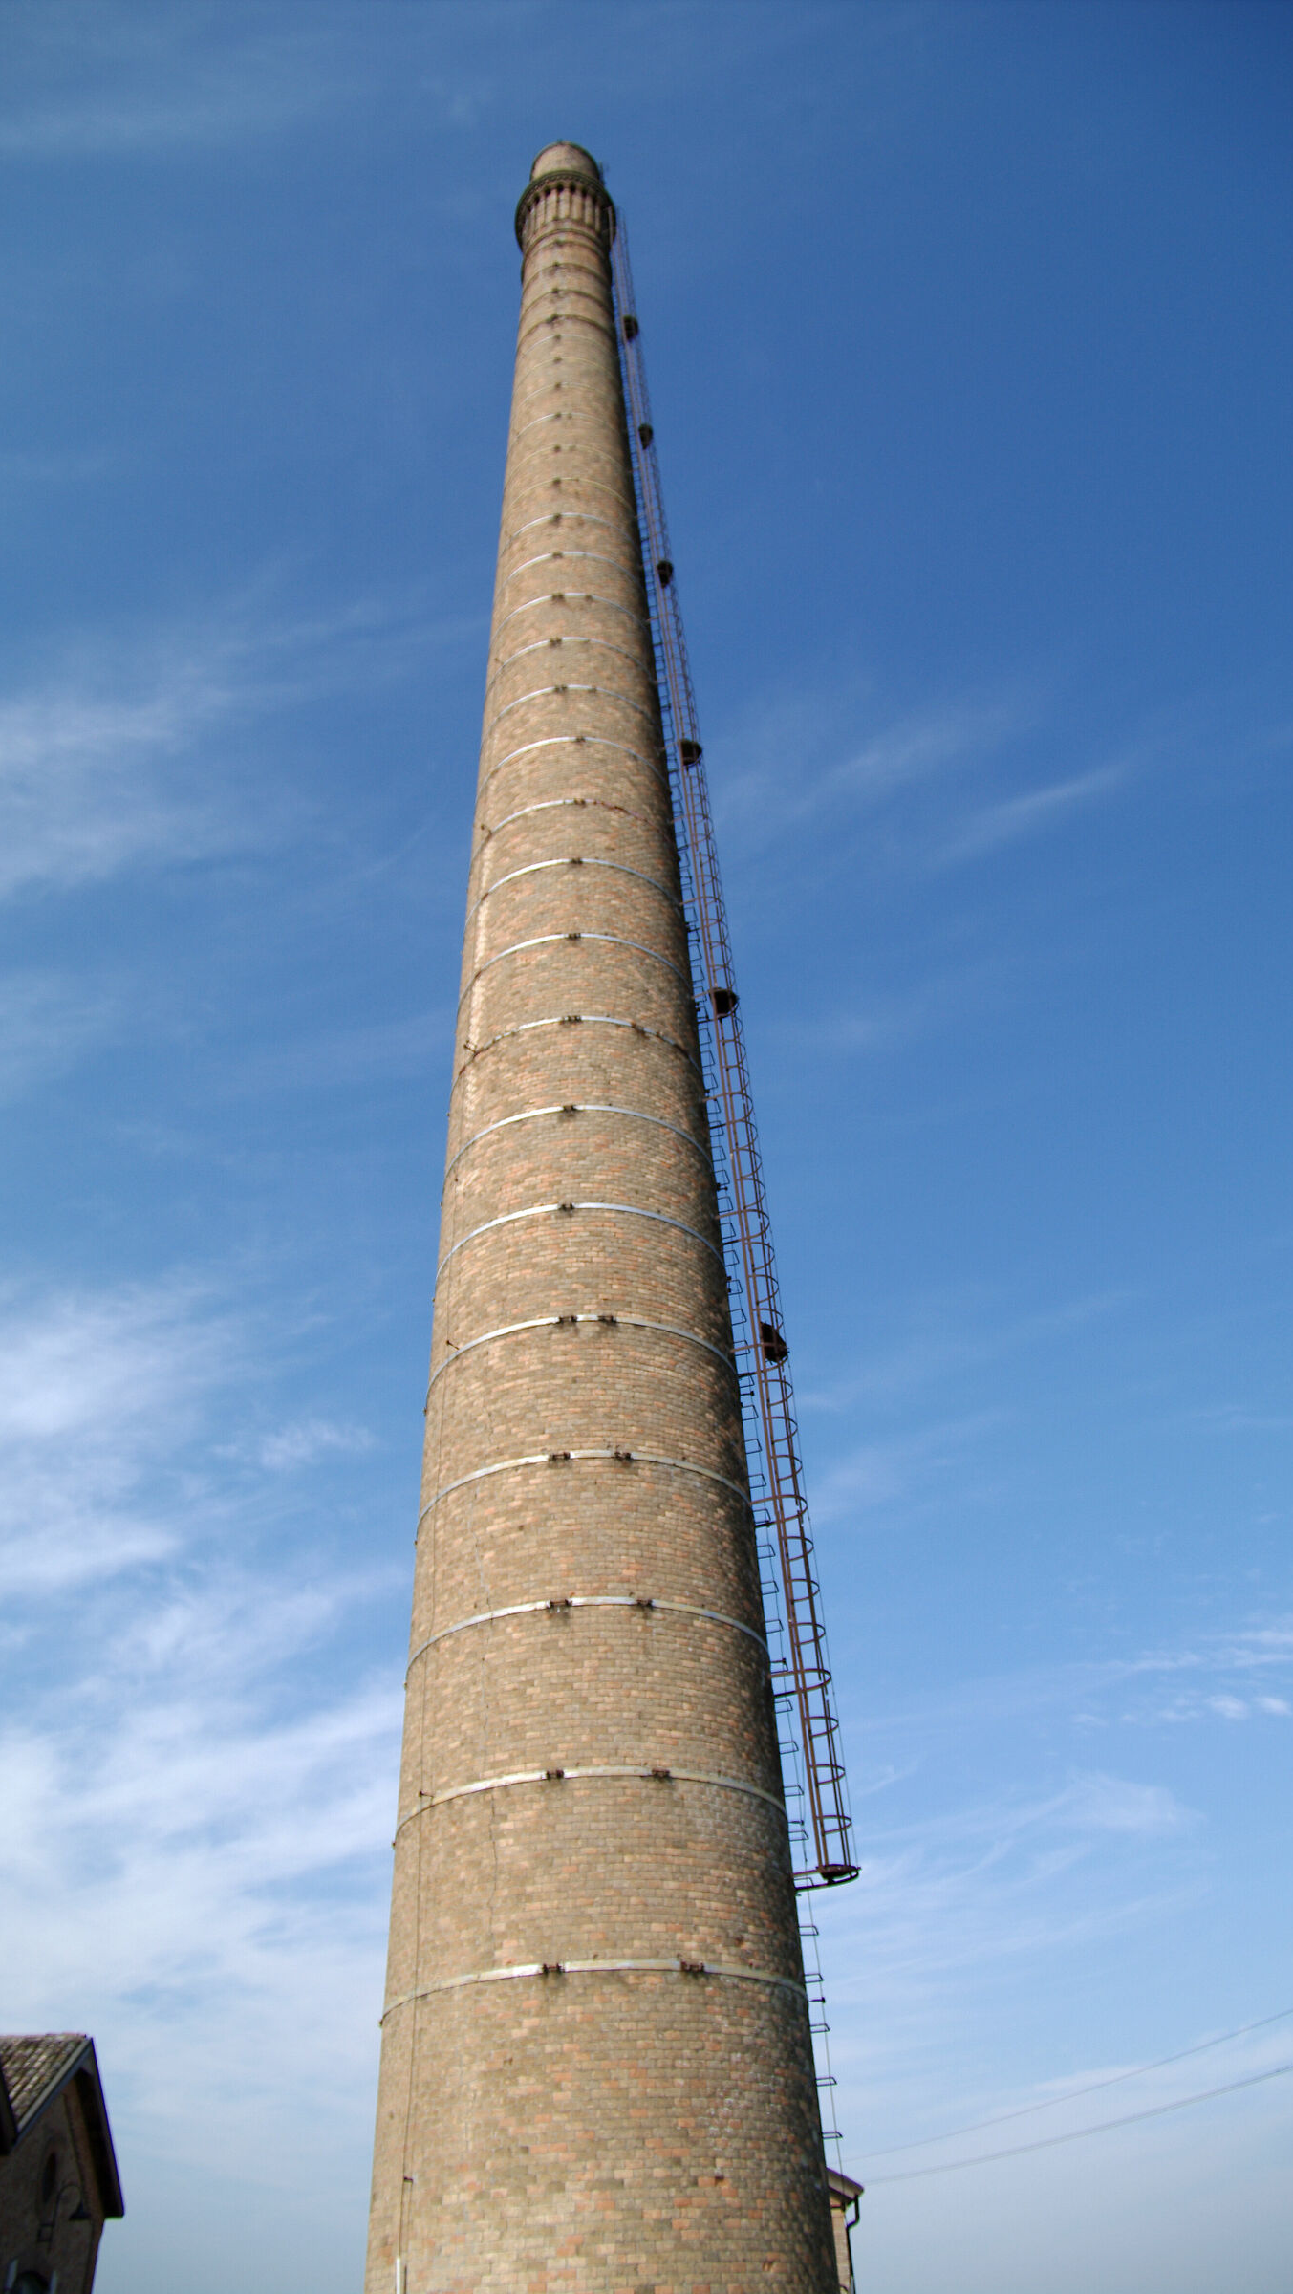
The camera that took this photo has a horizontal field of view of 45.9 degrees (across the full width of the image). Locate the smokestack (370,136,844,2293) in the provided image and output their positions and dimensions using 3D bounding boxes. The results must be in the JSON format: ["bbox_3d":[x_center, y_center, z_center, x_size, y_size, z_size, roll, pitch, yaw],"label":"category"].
[{"bbox_3d":[-1.320,-7.930,27.060,4.010,50.100,4.010,-1,-40,-2],"label":"smokestack"}]

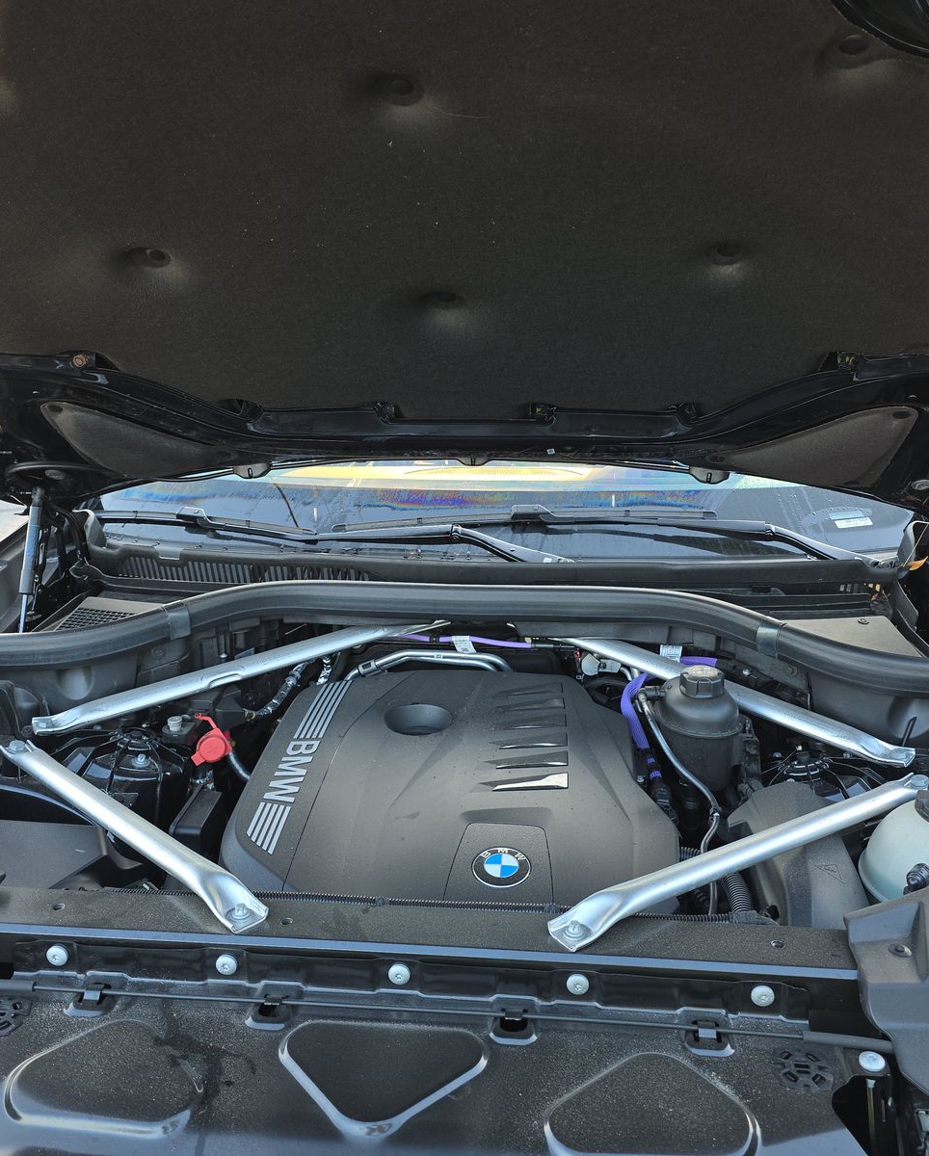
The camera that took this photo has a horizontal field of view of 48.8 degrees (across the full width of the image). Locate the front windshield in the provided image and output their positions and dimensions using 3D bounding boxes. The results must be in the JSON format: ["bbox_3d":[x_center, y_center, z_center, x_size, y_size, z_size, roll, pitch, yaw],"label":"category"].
[{"bbox_3d":[0.065,-0.370,1.962,1.420,0.140,0.900,1,51,5],"label":"front windshield"}]

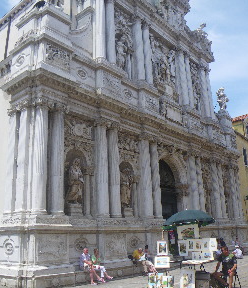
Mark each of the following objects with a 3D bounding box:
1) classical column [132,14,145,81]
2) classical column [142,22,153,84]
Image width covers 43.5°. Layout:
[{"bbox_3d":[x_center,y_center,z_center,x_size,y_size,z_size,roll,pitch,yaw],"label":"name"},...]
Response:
[{"bbox_3d":[0.841,-5.530,17.935,0.487,4.402,0.487,-2,-16,-1],"label":"classical column"},{"bbox_3d":[1.601,-6.153,20.727,0.478,4.888,0.478,-15,-21,39],"label":"classical column"}]

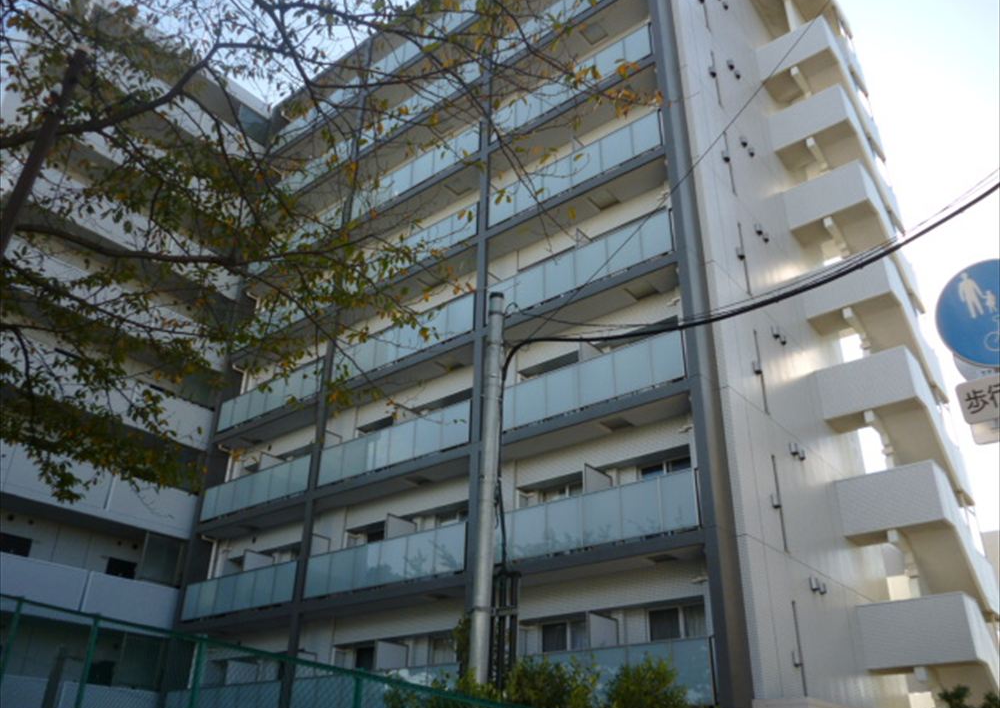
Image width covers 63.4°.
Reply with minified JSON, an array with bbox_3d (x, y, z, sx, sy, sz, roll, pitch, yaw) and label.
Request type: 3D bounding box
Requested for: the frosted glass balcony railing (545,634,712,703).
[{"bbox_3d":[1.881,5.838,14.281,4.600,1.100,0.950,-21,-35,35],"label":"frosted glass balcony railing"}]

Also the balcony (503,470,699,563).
[{"bbox_3d":[1.850,3.365,15.704,4.850,1.100,0.950,-21,-35,35],"label":"balcony"}]

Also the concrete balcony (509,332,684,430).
[{"bbox_3d":[1.621,0.666,16.757,4.850,1.040,0.130,-21,-35,35],"label":"concrete balcony"}]

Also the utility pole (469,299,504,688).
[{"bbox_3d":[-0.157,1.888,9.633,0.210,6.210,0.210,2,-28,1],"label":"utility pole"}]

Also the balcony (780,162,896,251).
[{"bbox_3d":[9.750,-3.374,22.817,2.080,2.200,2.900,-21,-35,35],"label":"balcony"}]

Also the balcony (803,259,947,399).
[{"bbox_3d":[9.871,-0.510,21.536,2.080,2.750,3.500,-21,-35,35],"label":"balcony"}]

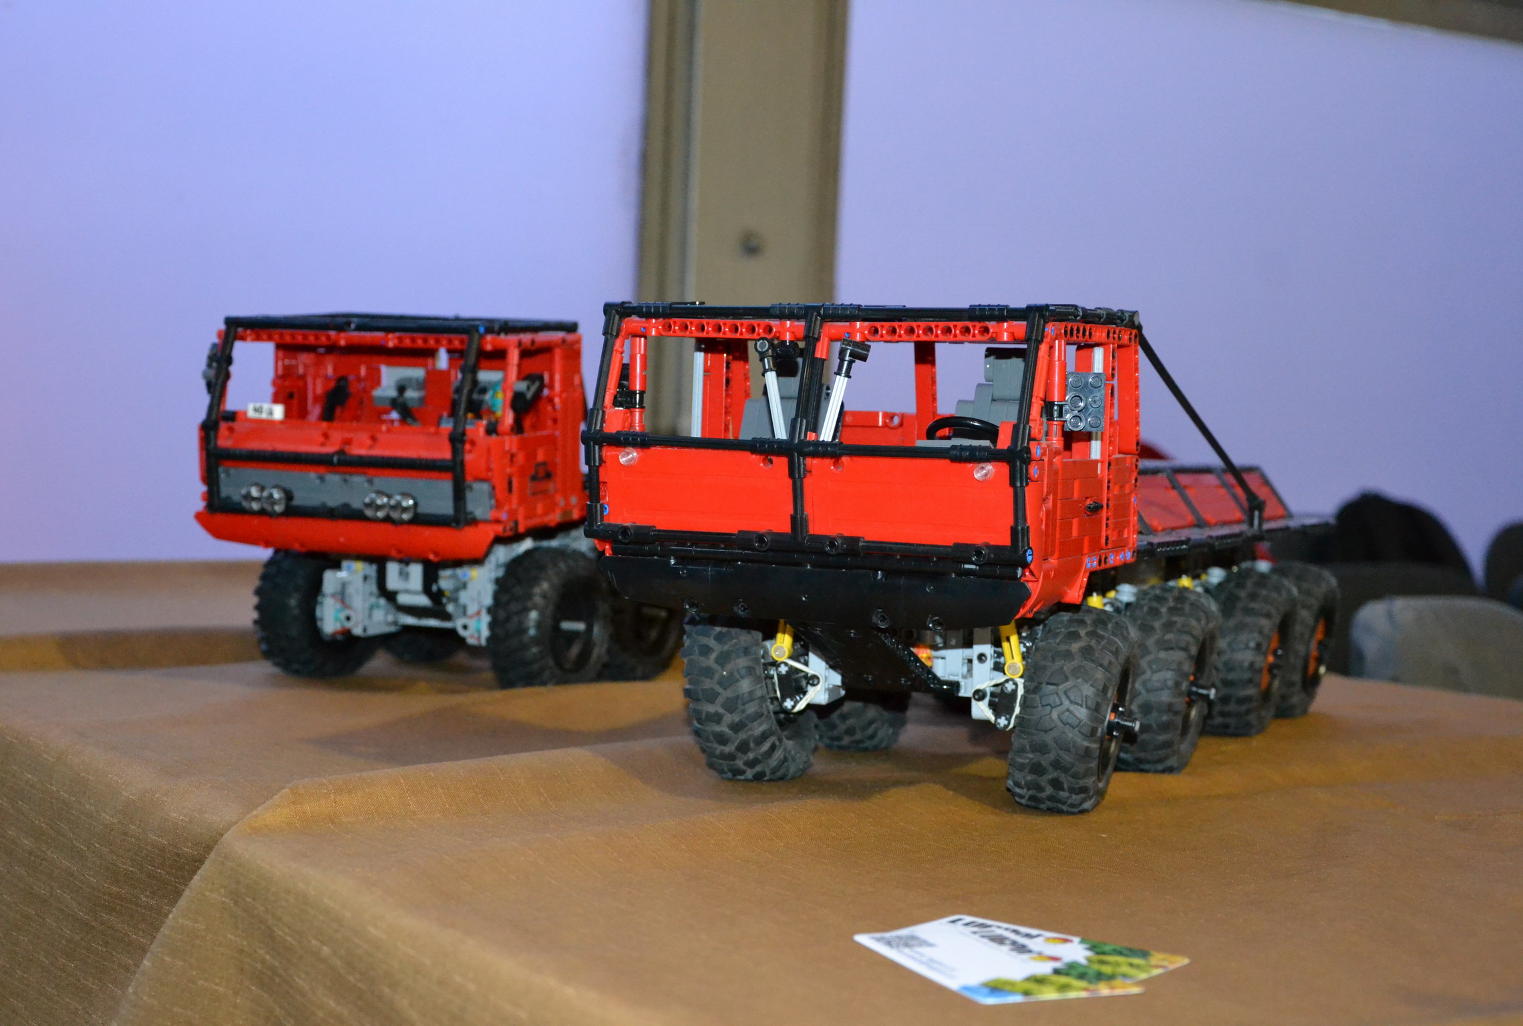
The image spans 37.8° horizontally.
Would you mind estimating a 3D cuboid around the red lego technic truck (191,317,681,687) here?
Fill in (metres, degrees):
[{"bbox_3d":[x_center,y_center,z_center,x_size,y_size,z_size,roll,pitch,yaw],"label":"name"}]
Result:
[{"bbox_3d":[-0.151,-0.012,1.537,0.212,0.226,0.540,3,3,20],"label":"red lego technic truck"}]

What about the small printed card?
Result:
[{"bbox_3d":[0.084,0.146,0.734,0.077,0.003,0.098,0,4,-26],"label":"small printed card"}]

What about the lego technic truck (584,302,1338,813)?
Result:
[{"bbox_3d":[0.136,0.011,1.133,0.215,0.222,0.550,3,4,27],"label":"lego technic truck"}]

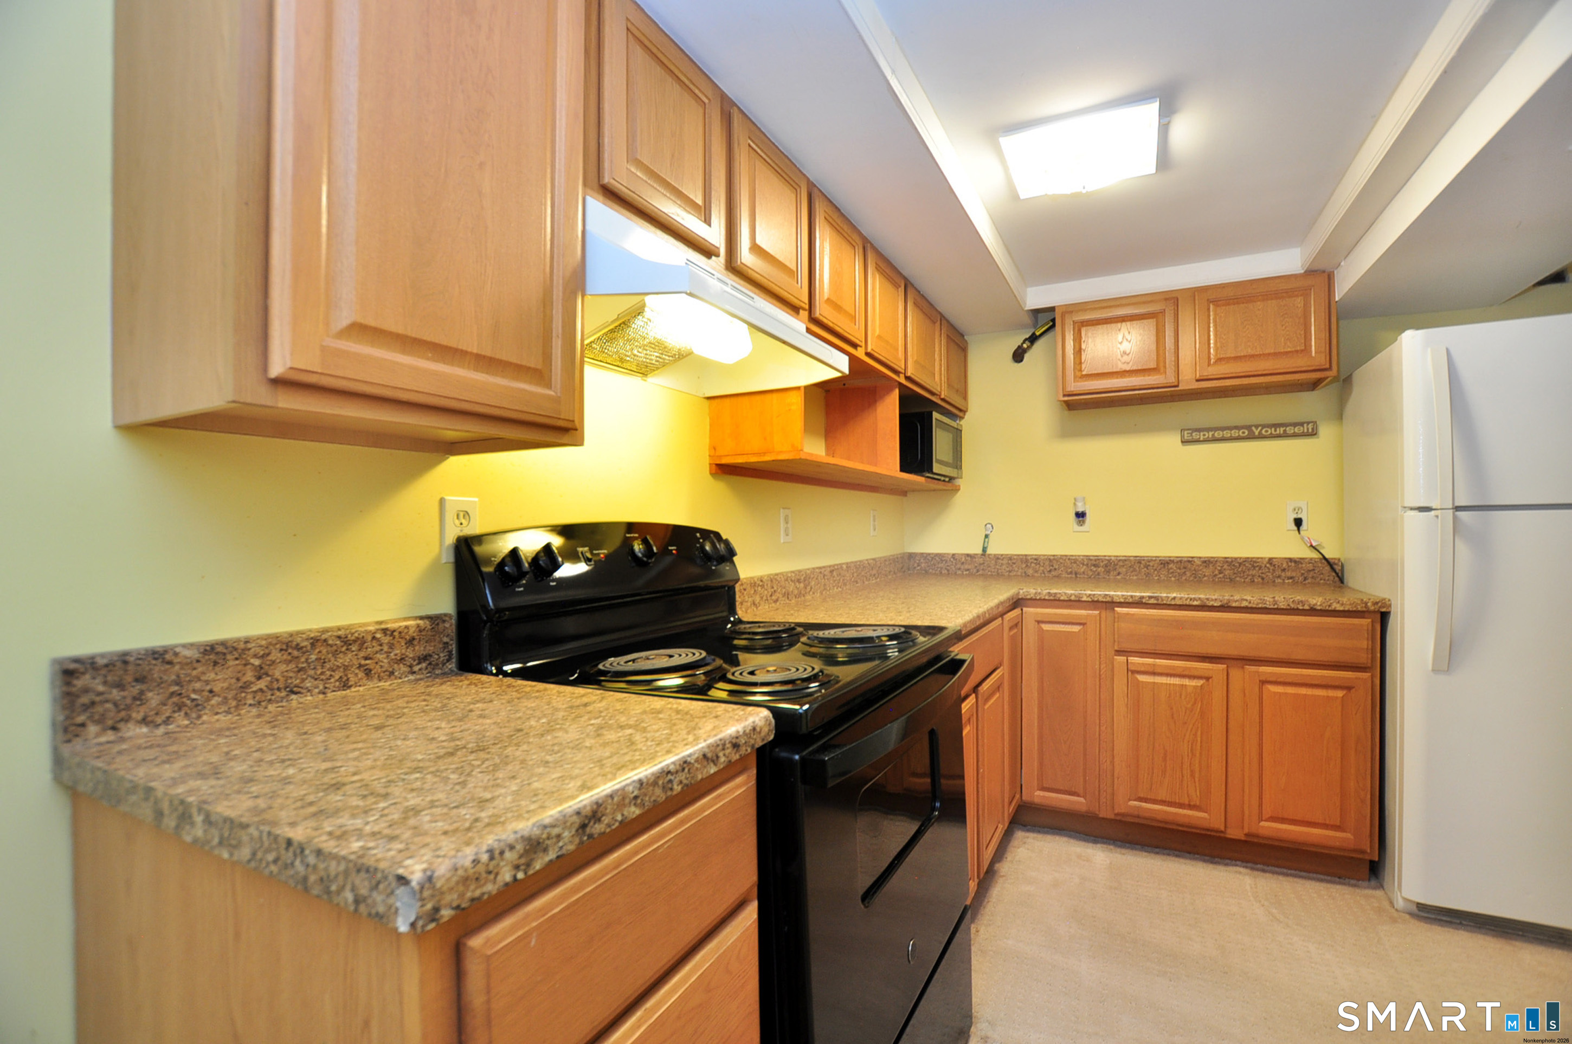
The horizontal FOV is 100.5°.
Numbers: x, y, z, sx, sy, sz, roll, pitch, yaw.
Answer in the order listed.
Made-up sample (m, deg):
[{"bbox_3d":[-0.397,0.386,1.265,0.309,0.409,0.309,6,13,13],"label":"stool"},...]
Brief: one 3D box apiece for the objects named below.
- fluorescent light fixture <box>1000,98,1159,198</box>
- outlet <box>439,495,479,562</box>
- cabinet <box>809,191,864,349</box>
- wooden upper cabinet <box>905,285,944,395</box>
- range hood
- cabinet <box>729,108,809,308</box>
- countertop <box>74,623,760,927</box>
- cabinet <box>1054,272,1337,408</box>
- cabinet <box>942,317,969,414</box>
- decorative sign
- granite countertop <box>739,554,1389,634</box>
[{"bbox_3d":[0.776,-0.980,1.733,0.346,0.065,0.345,-1,-1,23],"label":"fluorescent light fixture"},{"bbox_3d":[-0.595,0.016,1.198,0.010,0.119,0.075,-1,-1,29],"label":"outlet"},{"bbox_3d":[0.012,-0.722,1.991,0.330,0.345,0.394,-1,-1,29],"label":"cabinet"},{"bbox_3d":[0.422,-0.718,2.734,0.330,0.345,0.483,-1,-1,29],"label":"wooden upper cabinet"},{"bbox_3d":[-0.221,-0.448,1.425,0.460,0.162,0.763,-1,-1,29],"label":"range hood"},{"bbox_3d":[-0.176,-0.724,1.651,0.330,0.345,0.377,-1,-1,29],"label":"cabinet"},{"bbox_3d":[-0.434,0.222,0.809,0.660,0.137,0.479,-1,-1,29],"label":"countertop"},{"bbox_3d":[1.619,-0.702,2.670,0.914,0.379,0.342,-1,-1,29],"label":"cabinet"},{"bbox_3d":[0.646,-0.715,3.141,0.330,0.345,0.457,-1,-1,29],"label":"cabinet"},{"bbox_3d":[1.902,-0.368,2.696,0.460,0.063,0.018,-1,-1,29],"label":"decorative sign"},{"bbox_3d":[0.969,0.222,2.215,1.758,0.137,1.757,-1,-1,29],"label":"granite countertop"}]

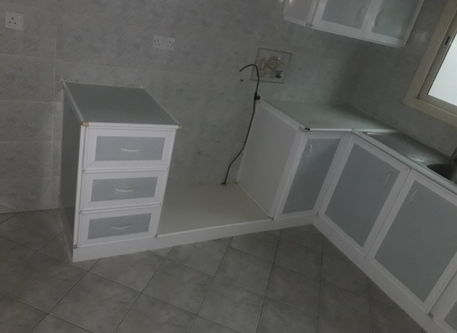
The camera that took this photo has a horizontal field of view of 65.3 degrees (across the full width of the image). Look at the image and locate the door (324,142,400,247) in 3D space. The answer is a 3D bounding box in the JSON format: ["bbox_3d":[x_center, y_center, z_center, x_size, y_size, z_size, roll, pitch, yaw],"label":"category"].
[{"bbox_3d":[0.979,0.216,2.678,0.020,0.680,0.442,-2,29,-31],"label":"door"}]

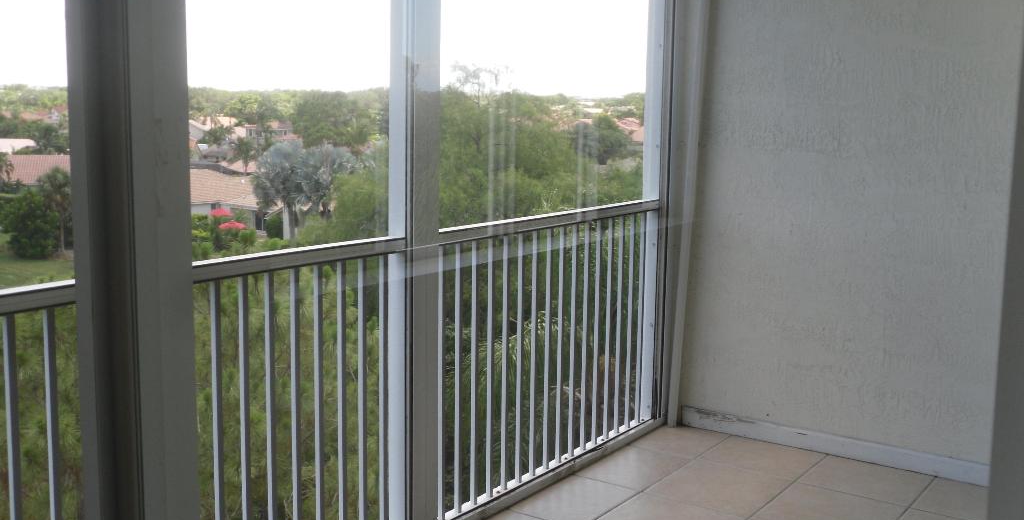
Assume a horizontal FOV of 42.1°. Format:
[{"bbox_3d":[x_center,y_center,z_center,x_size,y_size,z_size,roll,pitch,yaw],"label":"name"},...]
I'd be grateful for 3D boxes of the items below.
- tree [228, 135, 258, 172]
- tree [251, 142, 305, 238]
[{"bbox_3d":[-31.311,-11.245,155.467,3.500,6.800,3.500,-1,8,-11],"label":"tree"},{"bbox_3d":[-20.759,-6.107,118.598,4.700,8.700,4.700,-1,8,-10],"label":"tree"}]

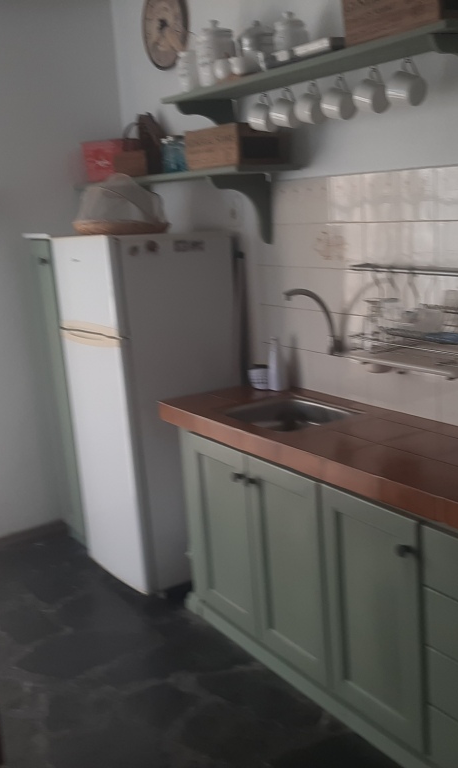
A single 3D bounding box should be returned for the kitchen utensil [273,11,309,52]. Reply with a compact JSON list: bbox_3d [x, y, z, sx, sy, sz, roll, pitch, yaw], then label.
[{"bbox_3d":[0.200,-1.096,2.468,0.106,0.182,0.106,-3,13,1],"label":"kitchen utensil"}]

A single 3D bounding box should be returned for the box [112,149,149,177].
[{"bbox_3d":[-0.372,-0.933,3.290,0.120,0.108,0.268,-14,16,-33],"label":"box"}]

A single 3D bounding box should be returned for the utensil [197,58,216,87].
[{"bbox_3d":[-0.081,-1.120,2.762,0.064,0.100,0.064,-4,14,1],"label":"utensil"}]

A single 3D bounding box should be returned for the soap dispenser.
[{"bbox_3d":[0.183,-0.075,2.974,0.065,0.208,0.070,-13,16,-34],"label":"soap dispenser"}]

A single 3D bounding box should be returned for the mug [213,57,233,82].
[{"bbox_3d":[-0.023,-1.074,2.624,0.070,0.077,0.075,-3,13,1],"label":"mug"}]

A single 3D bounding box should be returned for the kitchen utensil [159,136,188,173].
[{"bbox_3d":[-0.212,-0.876,2.960,0.096,0.134,0.096,-13,16,-34],"label":"kitchen utensil"}]

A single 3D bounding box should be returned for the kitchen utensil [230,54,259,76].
[{"bbox_3d":[0.057,-1.078,2.572,0.092,0.073,0.107,-14,16,-33],"label":"kitchen utensil"}]

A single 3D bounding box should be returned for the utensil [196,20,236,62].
[{"bbox_3d":[-0.046,-1.212,2.842,0.146,0.237,0.146,-4,14,1],"label":"utensil"}]

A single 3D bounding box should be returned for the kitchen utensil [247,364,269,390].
[{"bbox_3d":[0.126,-0.030,3.066,0.102,0.087,0.102,-4,14,1],"label":"kitchen utensil"}]

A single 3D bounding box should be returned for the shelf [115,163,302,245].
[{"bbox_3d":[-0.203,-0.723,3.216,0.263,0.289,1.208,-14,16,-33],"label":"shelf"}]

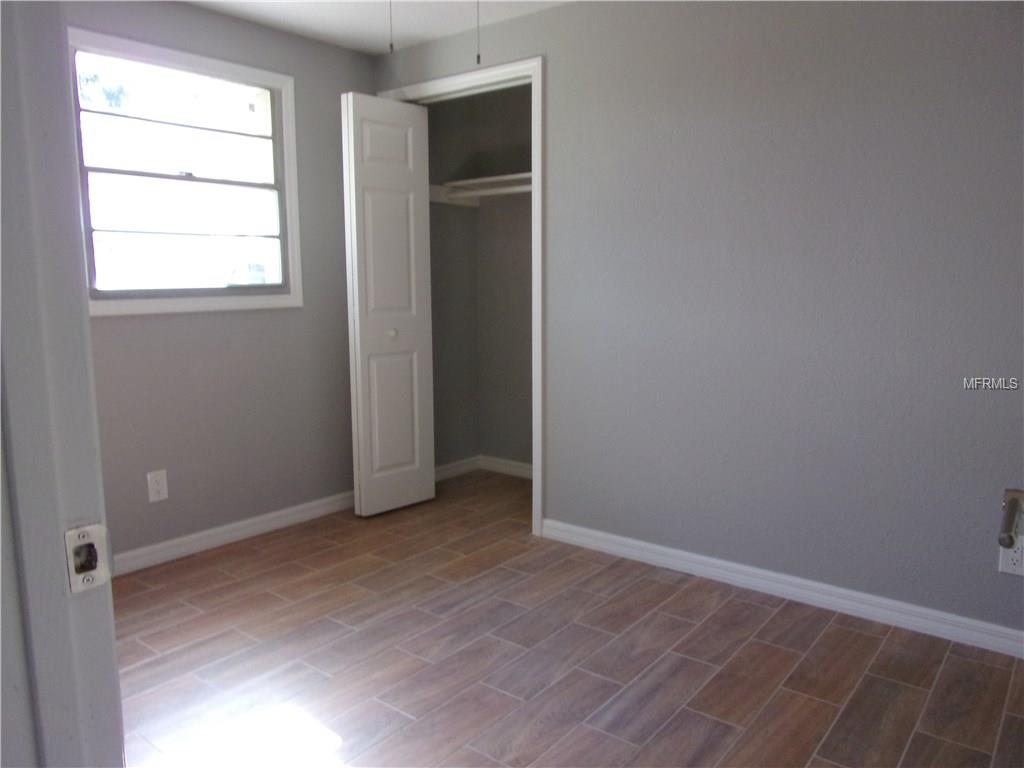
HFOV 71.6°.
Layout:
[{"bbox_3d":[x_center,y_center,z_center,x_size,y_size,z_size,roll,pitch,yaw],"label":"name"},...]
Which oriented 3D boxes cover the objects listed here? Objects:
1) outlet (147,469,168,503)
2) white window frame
[{"bbox_3d":[-1.462,0.421,2.931,0.010,0.119,0.074,6,10,39],"label":"outlet"},{"bbox_3d":[-1.339,-0.830,2.975,0.100,1.034,0.984,6,10,39],"label":"white window frame"}]

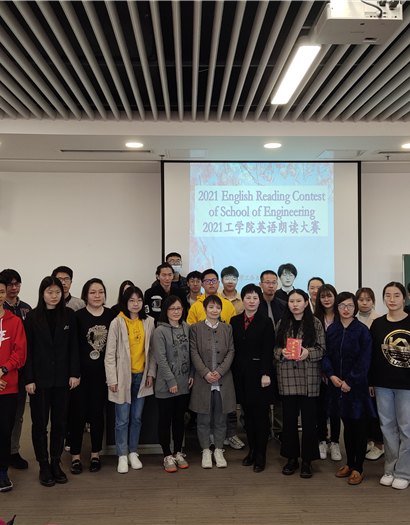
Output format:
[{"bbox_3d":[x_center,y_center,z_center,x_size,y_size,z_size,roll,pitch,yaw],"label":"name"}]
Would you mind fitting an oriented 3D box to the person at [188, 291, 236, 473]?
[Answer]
[{"bbox_3d":[0.068,1.058,4.600,0.410,1.534,0.290,0,0,-2],"label":"person"}]

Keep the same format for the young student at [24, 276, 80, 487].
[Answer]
[{"bbox_3d":[-1.288,0.974,4.270,0.470,1.711,0.300,0,0,-22],"label":"young student"}]

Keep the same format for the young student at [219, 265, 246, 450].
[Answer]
[{"bbox_3d":[0.252,0.935,5.123,0.490,1.810,0.330,0,0,0],"label":"young student"}]

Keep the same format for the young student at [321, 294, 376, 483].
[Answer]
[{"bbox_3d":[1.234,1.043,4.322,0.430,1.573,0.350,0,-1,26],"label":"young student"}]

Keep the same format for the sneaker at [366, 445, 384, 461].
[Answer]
[{"bbox_3d":[1.605,1.765,4.770,0.250,0.105,0.100,0,-1,-37],"label":"sneaker"}]

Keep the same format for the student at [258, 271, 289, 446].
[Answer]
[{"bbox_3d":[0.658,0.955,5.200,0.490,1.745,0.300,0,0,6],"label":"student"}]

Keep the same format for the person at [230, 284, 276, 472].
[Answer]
[{"bbox_3d":[0.434,1.017,4.565,0.430,1.636,0.320,0,0,13],"label":"person"}]

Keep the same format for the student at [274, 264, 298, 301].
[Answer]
[{"bbox_3d":[0.911,0.931,5.542,0.470,1.830,0.290,0,-1,6],"label":"student"}]

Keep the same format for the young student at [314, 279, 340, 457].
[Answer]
[{"bbox_3d":[1.175,1.015,4.770,0.430,1.614,0.290,0,0,10],"label":"young student"}]

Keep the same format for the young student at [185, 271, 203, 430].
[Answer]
[{"bbox_3d":[-0.109,0.989,5.772,0.470,1.784,0.290,0,0,-4],"label":"young student"}]

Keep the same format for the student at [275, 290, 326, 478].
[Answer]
[{"bbox_3d":[0.841,1.038,4.467,0.450,1.589,0.360,0,0,16],"label":"student"}]

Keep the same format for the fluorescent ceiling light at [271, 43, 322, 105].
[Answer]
[{"bbox_3d":[0.665,-1.416,3.818,0.150,0.070,1.184,0,0,-2],"label":"fluorescent ceiling light"}]

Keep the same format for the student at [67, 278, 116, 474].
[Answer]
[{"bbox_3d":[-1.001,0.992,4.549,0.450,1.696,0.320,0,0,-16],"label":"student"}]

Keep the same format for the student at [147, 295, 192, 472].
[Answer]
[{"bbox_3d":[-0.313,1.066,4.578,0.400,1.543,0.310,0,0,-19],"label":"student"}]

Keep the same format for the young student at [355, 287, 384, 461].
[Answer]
[{"bbox_3d":[1.572,1.030,4.830,0.440,1.582,0.300,-1,0,20],"label":"young student"}]

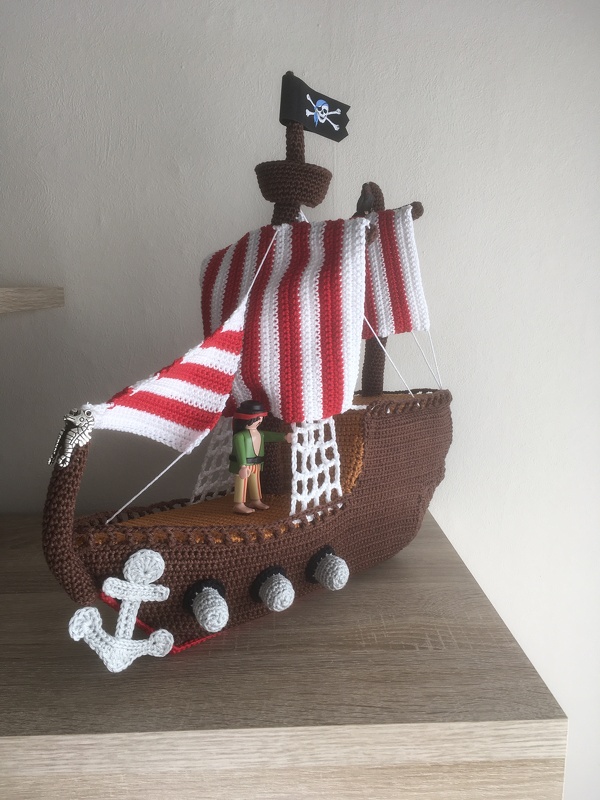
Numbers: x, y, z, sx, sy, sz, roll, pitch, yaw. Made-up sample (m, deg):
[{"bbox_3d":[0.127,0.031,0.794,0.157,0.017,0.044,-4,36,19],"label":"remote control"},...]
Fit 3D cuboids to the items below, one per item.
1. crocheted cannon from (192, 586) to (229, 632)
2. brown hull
[{"bbox_3d":[-0.053,0.124,0.396,0.020,0.020,0.024,-4,17,-19],"label":"crocheted cannon"},{"bbox_3d":[-0.014,0.066,0.469,0.335,0.150,0.085,-9,13,-40],"label":"brown hull"}]

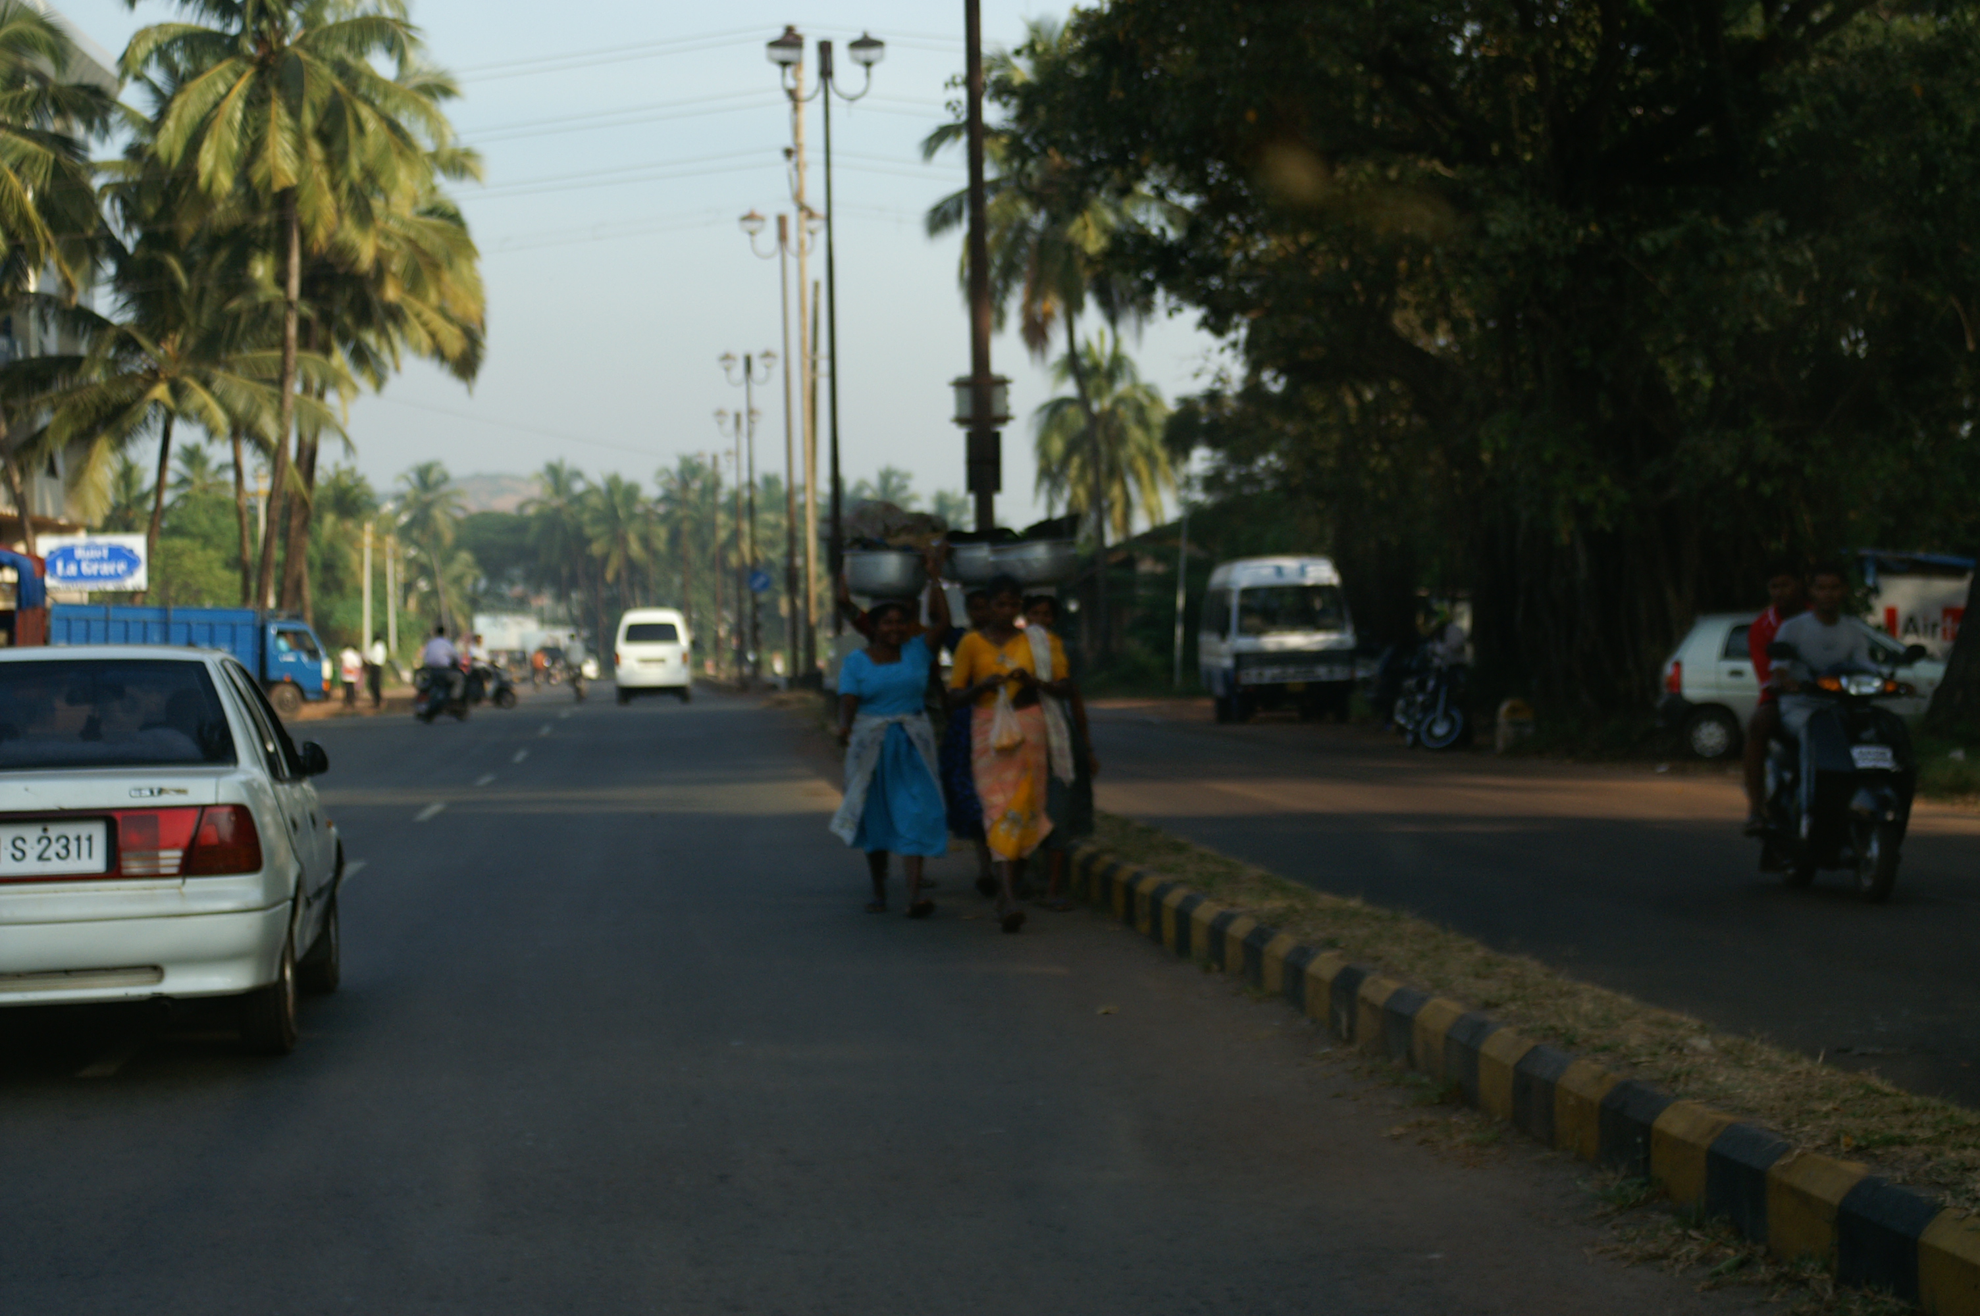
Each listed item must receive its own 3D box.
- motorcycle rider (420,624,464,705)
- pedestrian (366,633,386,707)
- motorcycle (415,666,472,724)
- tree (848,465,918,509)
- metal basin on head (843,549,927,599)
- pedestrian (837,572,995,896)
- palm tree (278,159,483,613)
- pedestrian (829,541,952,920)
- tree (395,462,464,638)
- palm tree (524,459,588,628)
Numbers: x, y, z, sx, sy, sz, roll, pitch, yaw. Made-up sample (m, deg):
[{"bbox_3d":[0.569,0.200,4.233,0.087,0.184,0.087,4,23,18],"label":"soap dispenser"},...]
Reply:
[{"bbox_3d":[-9.035,0.115,68.000,0.600,1.350,0.750,-1,0,18],"label":"motorcycle rider"},{"bbox_3d":[-14.063,0.319,94.500,0.500,1.670,0.380,-1,0,-45],"label":"pedestrian"},{"bbox_3d":[-9.023,0.549,68.000,0.680,1.050,1.800,-1,0,14],"label":"motorcycle"},{"bbox_3d":[-6.261,-5.855,240.000,4.300,10.800,4.300,-1,0,-5],"label":"tree"},{"bbox_3d":[-0.500,-0.400,19.750,0.400,0.235,0.400,-1,0,0],"label":"metal basin on head"},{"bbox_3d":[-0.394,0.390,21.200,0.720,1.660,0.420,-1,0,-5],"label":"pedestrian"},{"bbox_3d":[-14.155,-5.131,93.000,5.700,12.300,5.700,-1,0,-5],"label":"palm tree"},{"bbox_3d":[-0.485,0.372,20.200,0.600,1.790,0.480,-1,0,-2],"label":"pedestrian"},{"bbox_3d":[-30.615,-5.320,225.000,4.200,11.200,4.200,-1,0,-5],"label":"tree"},{"bbox_3d":[-28.636,-6.534,272.000,4.900,13.200,4.900,-1,0,-5],"label":"palm tree"}]

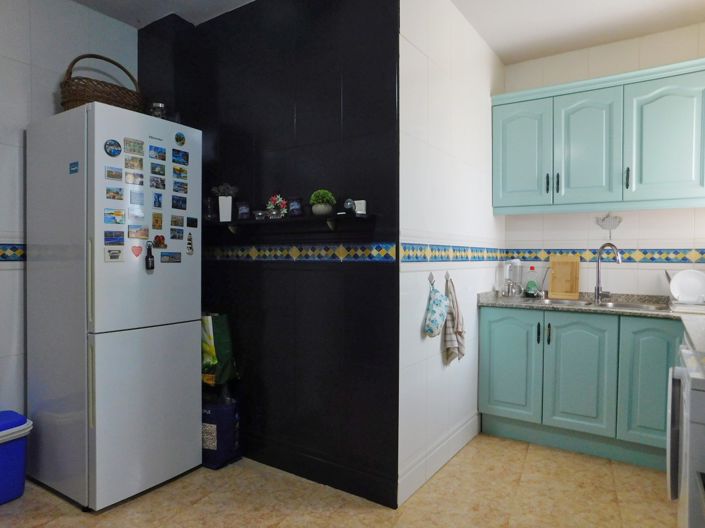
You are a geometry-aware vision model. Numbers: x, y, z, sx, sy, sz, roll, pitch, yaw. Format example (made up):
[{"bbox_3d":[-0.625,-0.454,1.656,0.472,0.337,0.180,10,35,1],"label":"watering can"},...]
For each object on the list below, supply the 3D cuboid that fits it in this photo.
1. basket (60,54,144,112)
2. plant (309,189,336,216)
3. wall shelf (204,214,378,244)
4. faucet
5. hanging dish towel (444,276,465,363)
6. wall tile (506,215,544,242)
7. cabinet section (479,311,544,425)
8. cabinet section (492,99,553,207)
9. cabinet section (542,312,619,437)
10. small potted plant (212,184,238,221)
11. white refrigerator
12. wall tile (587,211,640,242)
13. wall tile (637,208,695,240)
[{"bbox_3d":[-1.316,-0.900,2.506,0.280,0.360,0.410,0,1,34],"label":"basket"},{"bbox_3d":[-0.144,-0.299,2.298,0.130,0.135,0.130,0,1,0],"label":"plant"},{"bbox_3d":[-0.427,-0.202,2.498,1.200,0.060,0.140,0,1,34],"label":"wall shelf"},{"bbox_3d":[1.690,0.066,3.094,0.070,0.403,0.203,0,1,-16],"label":"faucet"},{"bbox_3d":[0.565,0.298,2.617,0.075,0.475,0.170,1,1,34],"label":"hanging dish towel"},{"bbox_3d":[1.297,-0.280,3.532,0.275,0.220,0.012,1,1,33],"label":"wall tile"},{"bbox_3d":[1.172,0.643,3.240,0.407,0.698,0.585,1,1,34],"label":"cabinet section"},{"bbox_3d":[1.256,-0.756,3.354,0.402,0.714,0.322,1,1,34],"label":"cabinet section"},{"bbox_3d":[1.508,0.647,3.017,0.400,0.698,0.585,1,1,34],"label":"cabinet section"},{"bbox_3d":[-0.737,-0.347,2.703,0.145,0.225,0.125,0,1,34],"label":"small potted plant"},{"bbox_3d":[-1.264,0.205,2.511,0.675,1.850,0.587,0,1,33],"label":"white refrigerator"},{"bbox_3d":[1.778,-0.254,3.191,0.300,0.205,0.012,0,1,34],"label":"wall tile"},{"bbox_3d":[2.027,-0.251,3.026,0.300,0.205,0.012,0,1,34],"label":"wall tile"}]

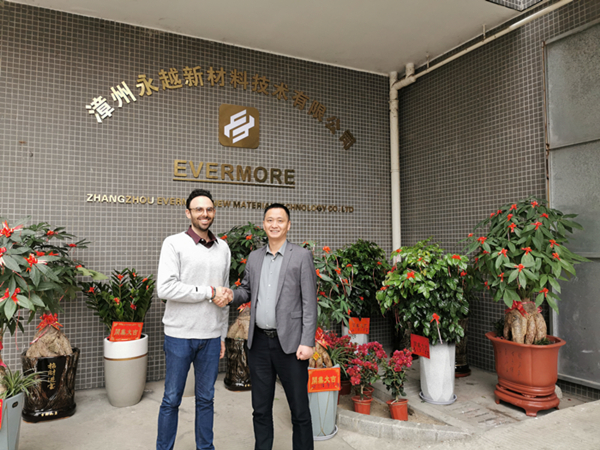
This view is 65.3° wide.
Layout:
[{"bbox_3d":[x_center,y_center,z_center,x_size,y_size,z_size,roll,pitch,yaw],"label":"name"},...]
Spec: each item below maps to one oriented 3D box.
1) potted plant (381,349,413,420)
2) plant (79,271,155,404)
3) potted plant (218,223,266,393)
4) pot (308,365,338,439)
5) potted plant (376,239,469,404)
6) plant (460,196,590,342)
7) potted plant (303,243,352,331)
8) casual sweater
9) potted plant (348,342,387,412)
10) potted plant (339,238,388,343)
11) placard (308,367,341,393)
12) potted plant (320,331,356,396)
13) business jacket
[{"bbox_3d":[0.759,1.239,3.664,0.250,0.544,0.240,0,-3,0],"label":"potted plant"},{"bbox_3d":[-1.665,1.011,4.271,0.670,1.226,0.640,1,-3,-25],"label":"plant"},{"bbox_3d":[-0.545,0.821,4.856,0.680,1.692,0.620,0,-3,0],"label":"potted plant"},{"bbox_3d":[0.171,1.323,3.554,0.270,0.512,0.270,0,-3,3],"label":"pot"},{"bbox_3d":[1.074,0.818,4.105,0.780,1.415,0.740,-1,-3,20],"label":"potted plant"},{"bbox_3d":[1.897,0.378,3.919,0.960,1.213,0.920,-1,-3,15],"label":"plant"},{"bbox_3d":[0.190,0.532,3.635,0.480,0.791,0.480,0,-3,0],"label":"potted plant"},{"bbox_3d":[-0.602,0.344,2.660,0.450,0.620,0.330,1,-3,-28],"label":"casual sweater"},{"bbox_3d":[0.565,1.275,3.976,0.330,0.553,0.300,0,-3,0],"label":"potted plant"},{"bbox_3d":[0.737,0.881,5.349,0.680,1.407,0.640,0,-3,0],"label":"potted plant"},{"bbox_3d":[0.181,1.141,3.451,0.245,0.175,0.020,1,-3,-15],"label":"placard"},{"bbox_3d":[0.367,1.280,4.345,0.340,0.581,0.310,0,-3,0],"label":"potted plant"},{"bbox_3d":[-0.136,0.418,2.700,0.470,0.670,0.400,-1,-3,22],"label":"business jacket"}]

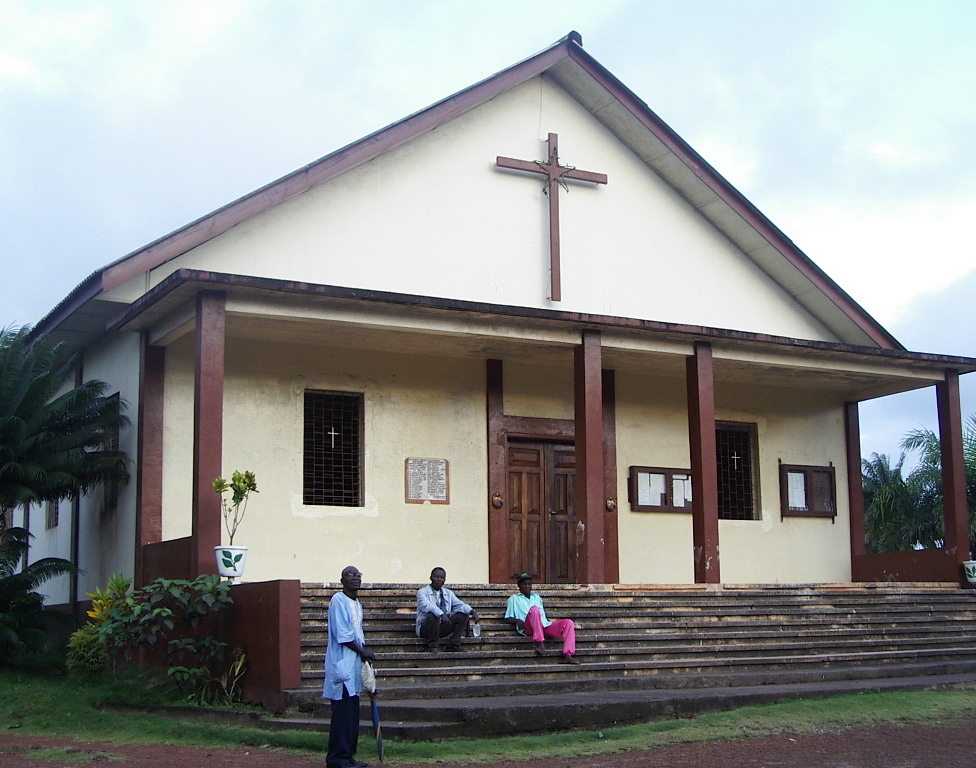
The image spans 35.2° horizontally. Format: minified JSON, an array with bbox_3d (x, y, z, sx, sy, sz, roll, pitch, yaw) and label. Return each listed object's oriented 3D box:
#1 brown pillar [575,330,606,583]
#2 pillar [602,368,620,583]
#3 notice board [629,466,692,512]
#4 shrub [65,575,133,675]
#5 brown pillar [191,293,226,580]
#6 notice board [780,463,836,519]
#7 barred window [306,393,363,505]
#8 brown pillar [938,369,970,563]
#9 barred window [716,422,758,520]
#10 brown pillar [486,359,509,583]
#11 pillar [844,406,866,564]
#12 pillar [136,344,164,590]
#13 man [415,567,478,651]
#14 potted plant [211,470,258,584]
[{"bbox_3d":[1.464,1.052,22.283,0.285,3.654,0.275,4,-10,-31],"label":"brown pillar"},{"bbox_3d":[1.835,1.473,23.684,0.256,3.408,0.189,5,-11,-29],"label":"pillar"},{"bbox_3d":[2.807,1.675,24.098,1.494,0.702,0.090,5,-11,-29],"label":"notice board"},{"bbox_3d":[-4.969,3.068,19.622,0.800,1.327,0.750,4,-10,-31],"label":"shrub"},{"bbox_3d":[-3.307,0.611,18.170,0.275,3.408,0.261,5,-11,-29],"label":"brown pillar"},{"bbox_3d":[5.719,1.915,27.448,1.322,0.918,0.100,4,-10,-31],"label":"notice board"},{"bbox_3d":[-2.178,0.918,21.570,0.921,1.620,0.153,5,-11,-29],"label":"barred window"},{"bbox_3d":[7.930,1.534,26.219,0.285,3.538,0.275,4,-10,-31],"label":"brown pillar"},{"bbox_3d":[4.043,1.405,24.987,0.921,1.620,0.153,5,-11,-29],"label":"barred window"},{"bbox_3d":[0.116,1.396,24.200,0.305,3.588,0.150,4,-10,-31],"label":"brown pillar"},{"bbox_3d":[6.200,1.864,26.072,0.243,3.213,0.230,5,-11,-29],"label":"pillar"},{"bbox_3d":[-4.420,0.997,20.288,0.275,3.363,0.270,5,-11,-29],"label":"pillar"},{"bbox_3d":[-0.495,2.683,18.356,0.650,1.002,0.720,2,-9,-19],"label":"man"},{"bbox_3d":[-3.001,1.706,18.283,0.530,1.367,0.490,4,-10,-31],"label":"potted plant"}]

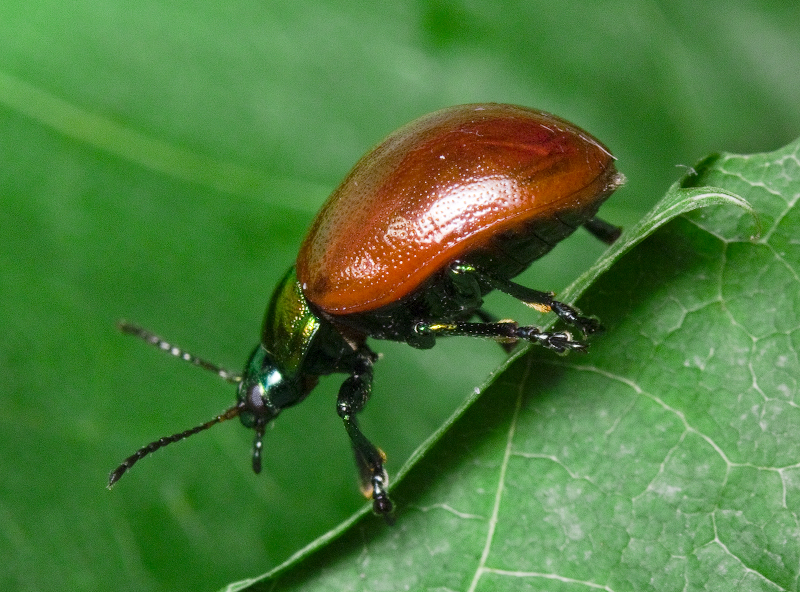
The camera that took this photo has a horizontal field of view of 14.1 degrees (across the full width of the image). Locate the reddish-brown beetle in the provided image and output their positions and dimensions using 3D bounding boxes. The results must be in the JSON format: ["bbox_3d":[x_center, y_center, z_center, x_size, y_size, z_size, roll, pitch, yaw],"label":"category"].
[{"bbox_3d":[0.000,0.001,0.053,0.010,0.005,0.005,-30,10,-3],"label":"reddish-brown beetle"}]

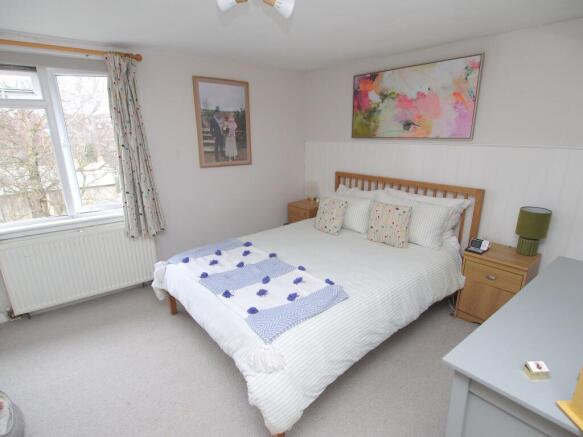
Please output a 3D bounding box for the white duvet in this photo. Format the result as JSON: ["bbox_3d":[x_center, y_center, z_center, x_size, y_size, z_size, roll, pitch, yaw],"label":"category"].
[{"bbox_3d":[0.174,0.392,2.283,1.849,0.341,1.557,-12,19,-36],"label":"white duvet"}]

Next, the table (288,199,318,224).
[{"bbox_3d":[0.255,0.073,3.927,0.424,0.532,0.396,-12,19,-36],"label":"table"}]

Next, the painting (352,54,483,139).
[{"bbox_3d":[1.071,-1.075,2.847,0.038,0.632,1.276,-12,19,-36],"label":"painting"}]

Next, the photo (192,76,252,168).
[{"bbox_3d":[-0.734,-1.042,3.363,0.648,0.921,0.028,-12,19,-36],"label":"photo"}]

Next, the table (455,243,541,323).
[{"bbox_3d":[1.567,0.525,2.295,0.417,0.532,0.385,-12,19,-36],"label":"table"}]

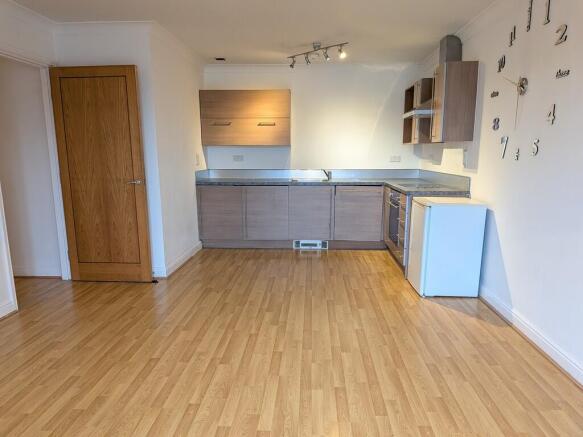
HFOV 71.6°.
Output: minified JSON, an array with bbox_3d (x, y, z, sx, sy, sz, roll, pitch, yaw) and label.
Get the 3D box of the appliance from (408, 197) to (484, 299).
[{"bbox_3d":[1.446,0.253,3.807,0.510,0.845,0.510,0,10,3],"label":"appliance"}]

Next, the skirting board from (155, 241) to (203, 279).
[{"bbox_3d":[-1.322,0.451,4.829,0.120,0.120,1.310,0,10,3],"label":"skirting board"}]

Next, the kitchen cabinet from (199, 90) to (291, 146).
[{"bbox_3d":[-0.594,-1.356,5.525,1.200,0.725,0.330,0,10,3],"label":"kitchen cabinet"}]

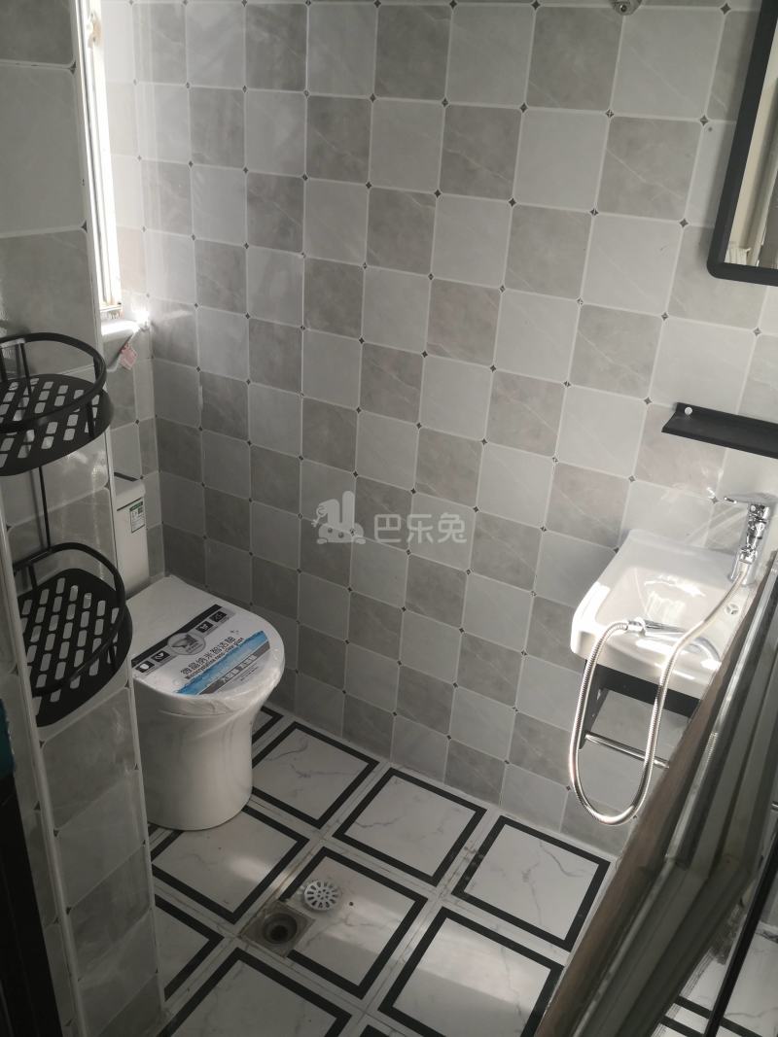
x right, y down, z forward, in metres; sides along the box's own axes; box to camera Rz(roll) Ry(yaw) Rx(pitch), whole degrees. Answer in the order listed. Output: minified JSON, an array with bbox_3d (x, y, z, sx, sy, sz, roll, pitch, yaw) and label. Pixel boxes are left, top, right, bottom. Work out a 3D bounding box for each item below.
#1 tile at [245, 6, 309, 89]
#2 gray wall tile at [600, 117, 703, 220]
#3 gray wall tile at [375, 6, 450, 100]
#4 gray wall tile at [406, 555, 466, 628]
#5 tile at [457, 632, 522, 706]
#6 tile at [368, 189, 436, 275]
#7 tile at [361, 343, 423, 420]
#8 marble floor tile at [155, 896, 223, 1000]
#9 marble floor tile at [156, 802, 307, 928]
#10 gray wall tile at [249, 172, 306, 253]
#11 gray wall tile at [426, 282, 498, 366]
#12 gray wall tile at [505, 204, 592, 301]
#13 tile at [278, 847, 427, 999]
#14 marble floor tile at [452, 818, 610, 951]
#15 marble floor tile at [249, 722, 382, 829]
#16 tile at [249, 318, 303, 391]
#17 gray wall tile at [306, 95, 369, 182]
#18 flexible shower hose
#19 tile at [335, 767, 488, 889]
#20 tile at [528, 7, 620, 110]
[{"bbox_3d":[-0.216,-0.905,1.560,0.150,0.150,0.010,17,29,25],"label":"tile"},{"bbox_3d":[0.422,-0.572,1.316,0.148,0.148,0.010,17,28,25],"label":"gray wall tile"},{"bbox_3d":[0.043,-0.824,1.433,0.150,0.150,0.010,17,29,25],"label":"gray wall tile"},{"bbox_3d":[0.107,0.164,1.829,0.150,0.150,0.010,17,29,25],"label":"gray wall tile"},{"bbox_3d":[0.225,0.342,1.823,0.148,0.148,0.010,17,29,25],"label":"tile"},{"bbox_3d":[0.024,-0.554,1.563,0.150,0.150,0.010,17,29,25],"label":"tile"},{"bbox_3d":[0.003,-0.282,1.690,0.148,0.148,0.010,17,29,25],"label":"tile"},{"bbox_3d":[-0.506,0.842,1.551,0.267,0.010,0.265,17,29,25],"label":"marble floor tile"},{"bbox_3d":[-0.355,0.737,1.784,0.264,0.010,0.264,17,28,25],"label":"marble floor tile"},{"bbox_3d":[-0.238,-0.636,1.688,0.148,0.148,0.010,17,29,25],"label":"gray wall tile"},{"bbox_3d":[0.142,-0.377,1.560,0.148,0.148,0.010,17,29,25],"label":"gray wall tile"},{"bbox_3d":[0.283,-0.476,1.444,0.148,0.148,0.010,17,28,25],"label":"gray wall tile"},{"bbox_3d":[-0.097,0.816,1.656,0.264,0.010,0.264,17,28,25],"label":"tile"},{"bbox_3d":[0.314,0.792,1.773,0.267,0.010,0.265,17,29,25],"label":"marble floor tile"},{"bbox_3d":[-0.205,0.634,2.026,0.267,0.010,0.265,17,29,25],"label":"marble floor tile"},{"bbox_3d":[-0.254,-0.365,1.822,0.150,0.150,0.010,17,29,25],"label":"tile"},{"bbox_3d":[-0.096,-0.730,1.561,0.150,0.150,0.010,17,29,25],"label":"gray wall tile"},{"bbox_3d":[0.441,0.270,1.335,0.168,0.384,0.345,17,29,25],"label":"flexible shower hose"},{"bbox_3d":[0.053,0.713,1.895,0.264,0.010,0.264,17,28,25],"label":"tile"},{"bbox_3d":[0.302,-0.747,1.317,0.148,0.148,0.010,17,28,25],"label":"tile"}]

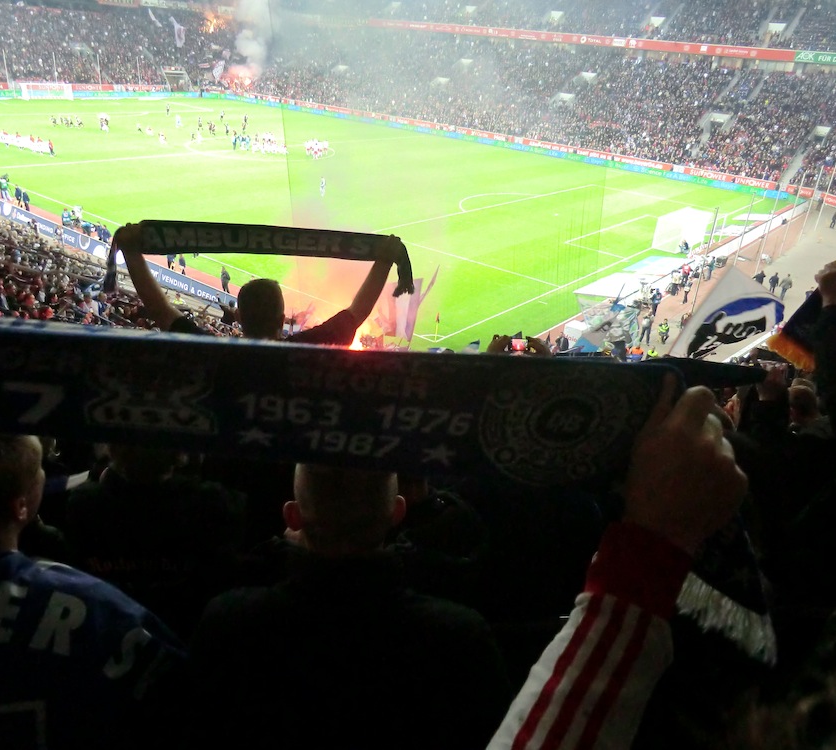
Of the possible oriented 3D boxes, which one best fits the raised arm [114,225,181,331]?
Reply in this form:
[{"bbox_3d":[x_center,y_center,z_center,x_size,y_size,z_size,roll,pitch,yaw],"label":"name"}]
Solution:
[{"bbox_3d":[-0.993,-0.351,2.550,0.160,0.442,0.170,-27,-4,7],"label":"raised arm"}]

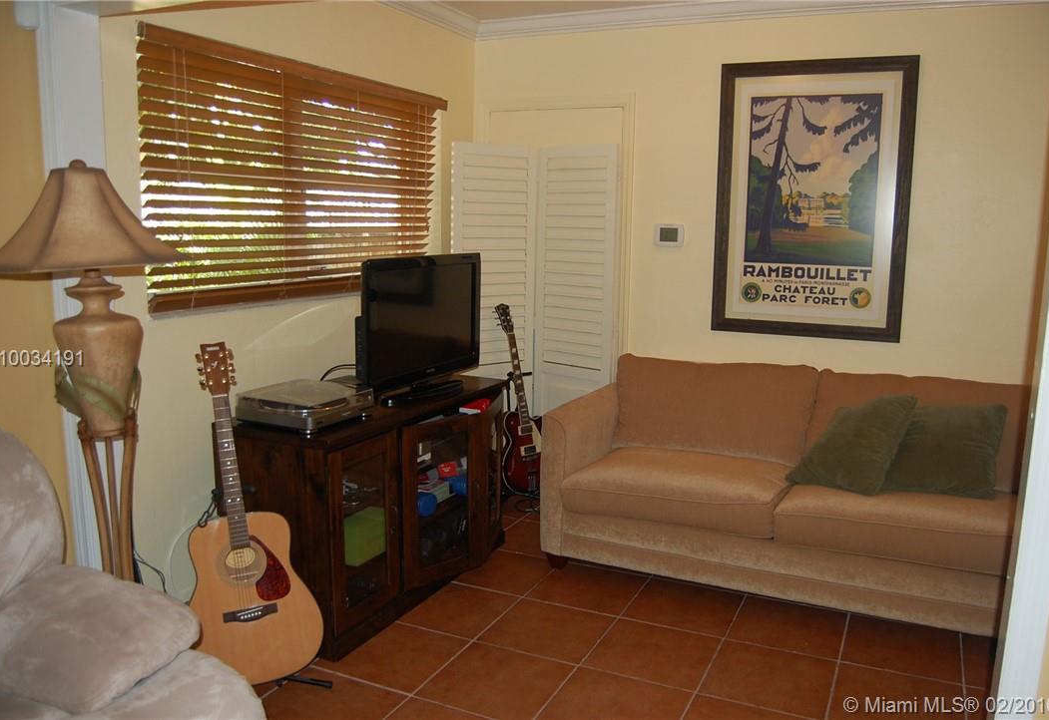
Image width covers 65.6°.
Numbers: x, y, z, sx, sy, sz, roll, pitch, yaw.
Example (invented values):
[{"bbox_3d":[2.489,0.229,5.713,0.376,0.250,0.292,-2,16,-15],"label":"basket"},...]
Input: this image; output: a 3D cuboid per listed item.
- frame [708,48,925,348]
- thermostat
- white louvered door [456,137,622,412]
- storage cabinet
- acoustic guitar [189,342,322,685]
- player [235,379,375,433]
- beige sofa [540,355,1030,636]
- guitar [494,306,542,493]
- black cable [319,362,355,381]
[{"bbox_3d":[1.285,-0.717,3.643,0.830,1.215,0.035,5,10,25],"label":"frame"},{"bbox_3d":[0.711,-0.610,3.988,0.138,0.103,0.033,5,11,24],"label":"thermostat"},{"bbox_3d":[0.051,-0.156,4.155,0.804,1.849,0.275,2,9,6],"label":"white louvered door"},{"bbox_3d":[-0.587,0.527,3.264,0.510,0.755,1.230,5,10,25],"label":"storage cabinet"},{"bbox_3d":[-0.870,0.452,2.446,0.410,1.040,0.115,-7,-11,-23],"label":"acoustic guitar"},{"bbox_3d":[-0.764,0.158,2.860,0.340,0.100,0.355,5,10,25],"label":"player"},{"bbox_3d":[1.129,0.491,3.437,1.935,0.840,0.900,5,11,24],"label":"beige sofa"},{"bbox_3d":[-0.030,0.196,4.084,0.335,1.000,0.075,-5,-5,-38],"label":"guitar"},{"bbox_3d":[-0.734,0.050,3.207,0.050,0.065,0.200,5,11,24],"label":"black cable"}]

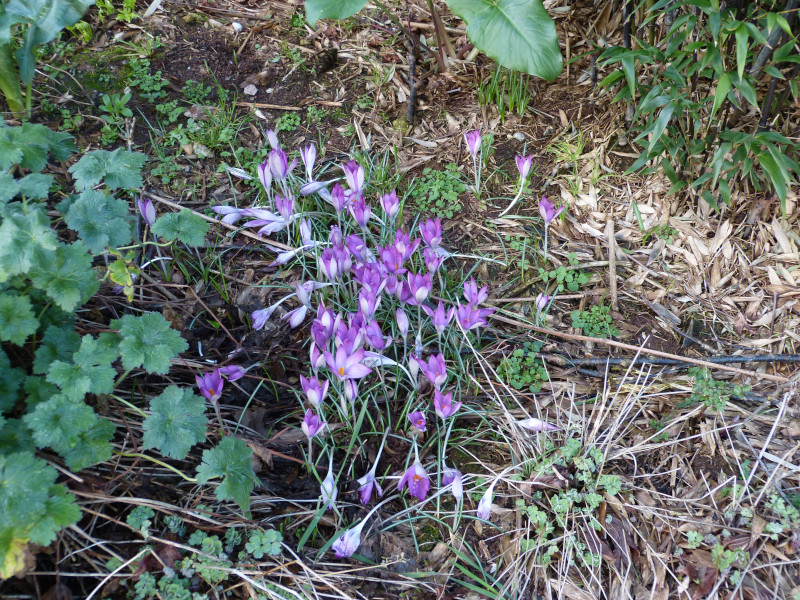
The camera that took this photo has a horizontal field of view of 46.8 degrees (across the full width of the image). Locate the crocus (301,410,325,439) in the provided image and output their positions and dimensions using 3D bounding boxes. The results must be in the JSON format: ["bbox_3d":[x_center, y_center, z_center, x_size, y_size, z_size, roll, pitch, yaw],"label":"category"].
[{"bbox_3d":[-0.098,0.139,1.040,0.027,0.036,0.027,0,43,0],"label":"crocus"}]

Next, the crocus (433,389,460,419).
[{"bbox_3d":[0.055,0.122,1.094,0.033,0.044,0.033,2,53,-2],"label":"crocus"}]

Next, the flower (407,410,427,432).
[{"bbox_3d":[0.021,0.145,1.102,0.024,0.024,0.034,5,2,6],"label":"flower"}]

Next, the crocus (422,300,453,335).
[{"bbox_3d":[0.048,0.023,1.193,0.037,0.044,0.036,0,42,0],"label":"crocus"}]

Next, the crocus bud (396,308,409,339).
[{"bbox_3d":[0.002,0.032,1.195,0.017,0.047,0.017,-5,42,5],"label":"crocus bud"}]

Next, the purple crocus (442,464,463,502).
[{"bbox_3d":[0.059,0.208,1.047,0.023,0.045,0.025,0,48,0],"label":"purple crocus"}]

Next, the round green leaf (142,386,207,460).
[{"bbox_3d":[-0.258,0.141,1.062,0.077,0.020,0.082,2,72,-2],"label":"round green leaf"}]

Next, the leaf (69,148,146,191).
[{"bbox_3d":[-0.443,-0.198,1.400,0.112,0.030,0.095,0,42,0],"label":"leaf"}]

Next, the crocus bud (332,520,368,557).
[{"bbox_3d":[-0.054,0.261,1.011,0.041,0.027,0.025,-52,30,-3],"label":"crocus bud"}]

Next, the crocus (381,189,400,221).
[{"bbox_3d":[-0.013,-0.133,1.300,0.028,0.041,0.028,0,43,0],"label":"crocus"}]

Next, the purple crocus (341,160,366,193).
[{"bbox_3d":[-0.068,-0.182,1.360,0.031,0.043,0.031,0,43,0],"label":"purple crocus"}]

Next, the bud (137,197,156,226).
[{"bbox_3d":[-0.362,-0.127,1.321,0.023,0.043,0.023,-6,42,6],"label":"bud"}]

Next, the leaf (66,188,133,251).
[{"bbox_3d":[-0.427,-0.113,1.310,0.088,0.025,0.085,33,72,12],"label":"leaf"}]

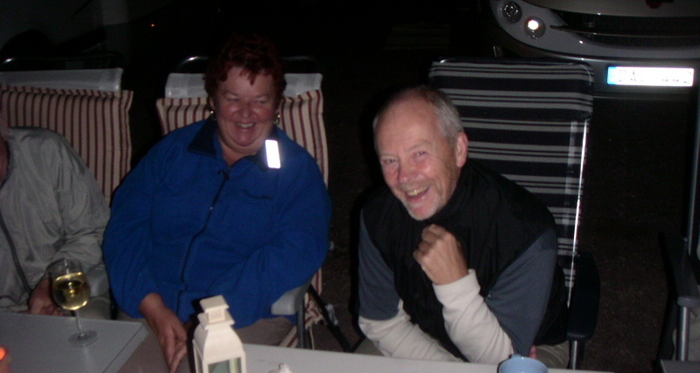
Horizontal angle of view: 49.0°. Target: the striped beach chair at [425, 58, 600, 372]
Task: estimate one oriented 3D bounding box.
[{"bbox_3d":[0.371,0.314,2.053,0.580,1.190,0.670,5,20,25],"label":"striped beach chair"}]

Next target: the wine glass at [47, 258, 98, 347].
[{"bbox_3d":[-0.616,0.257,1.730,0.084,0.178,0.084,1,18,15],"label":"wine glass"}]

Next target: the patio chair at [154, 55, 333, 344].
[{"bbox_3d":[-0.377,0.334,2.164,0.580,1.180,0.670,3,19,20],"label":"patio chair"}]

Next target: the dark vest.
[{"bbox_3d":[0.252,0.198,1.690,0.460,0.550,0.310,4,44,23],"label":"dark vest"}]

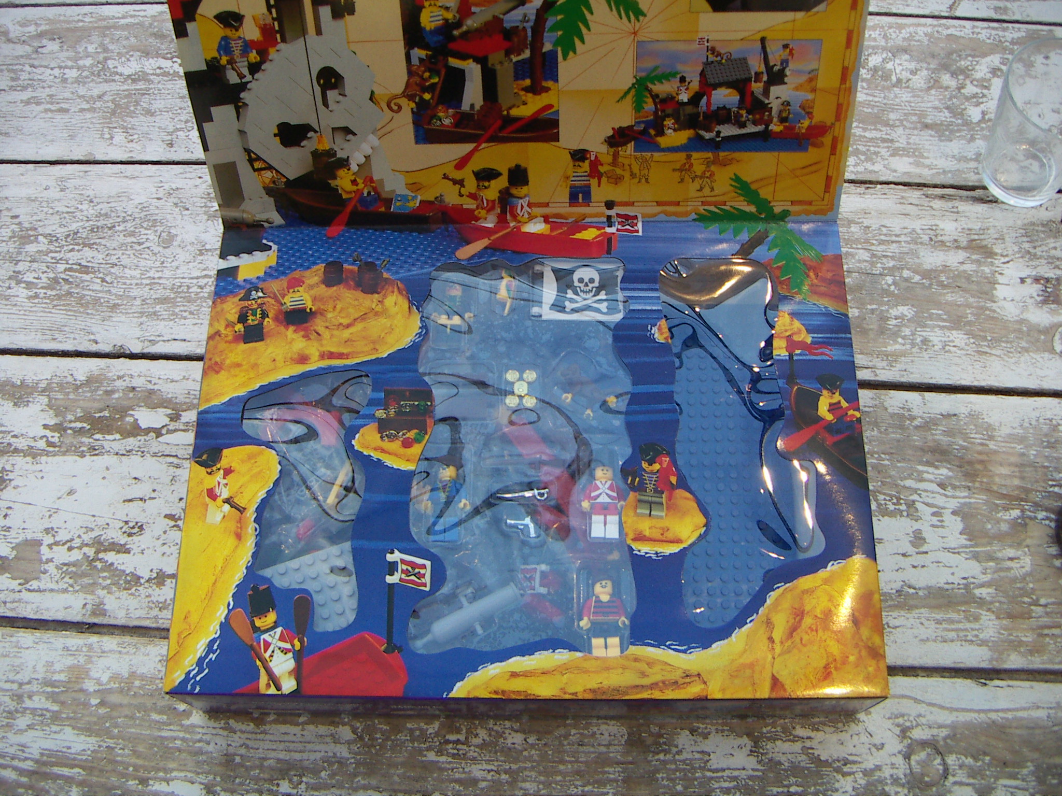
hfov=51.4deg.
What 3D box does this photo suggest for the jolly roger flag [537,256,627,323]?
[{"bbox_3d":[0.029,-0.066,0.680,0.056,0.006,0.040,0,69,2],"label":"jolly roger flag"}]

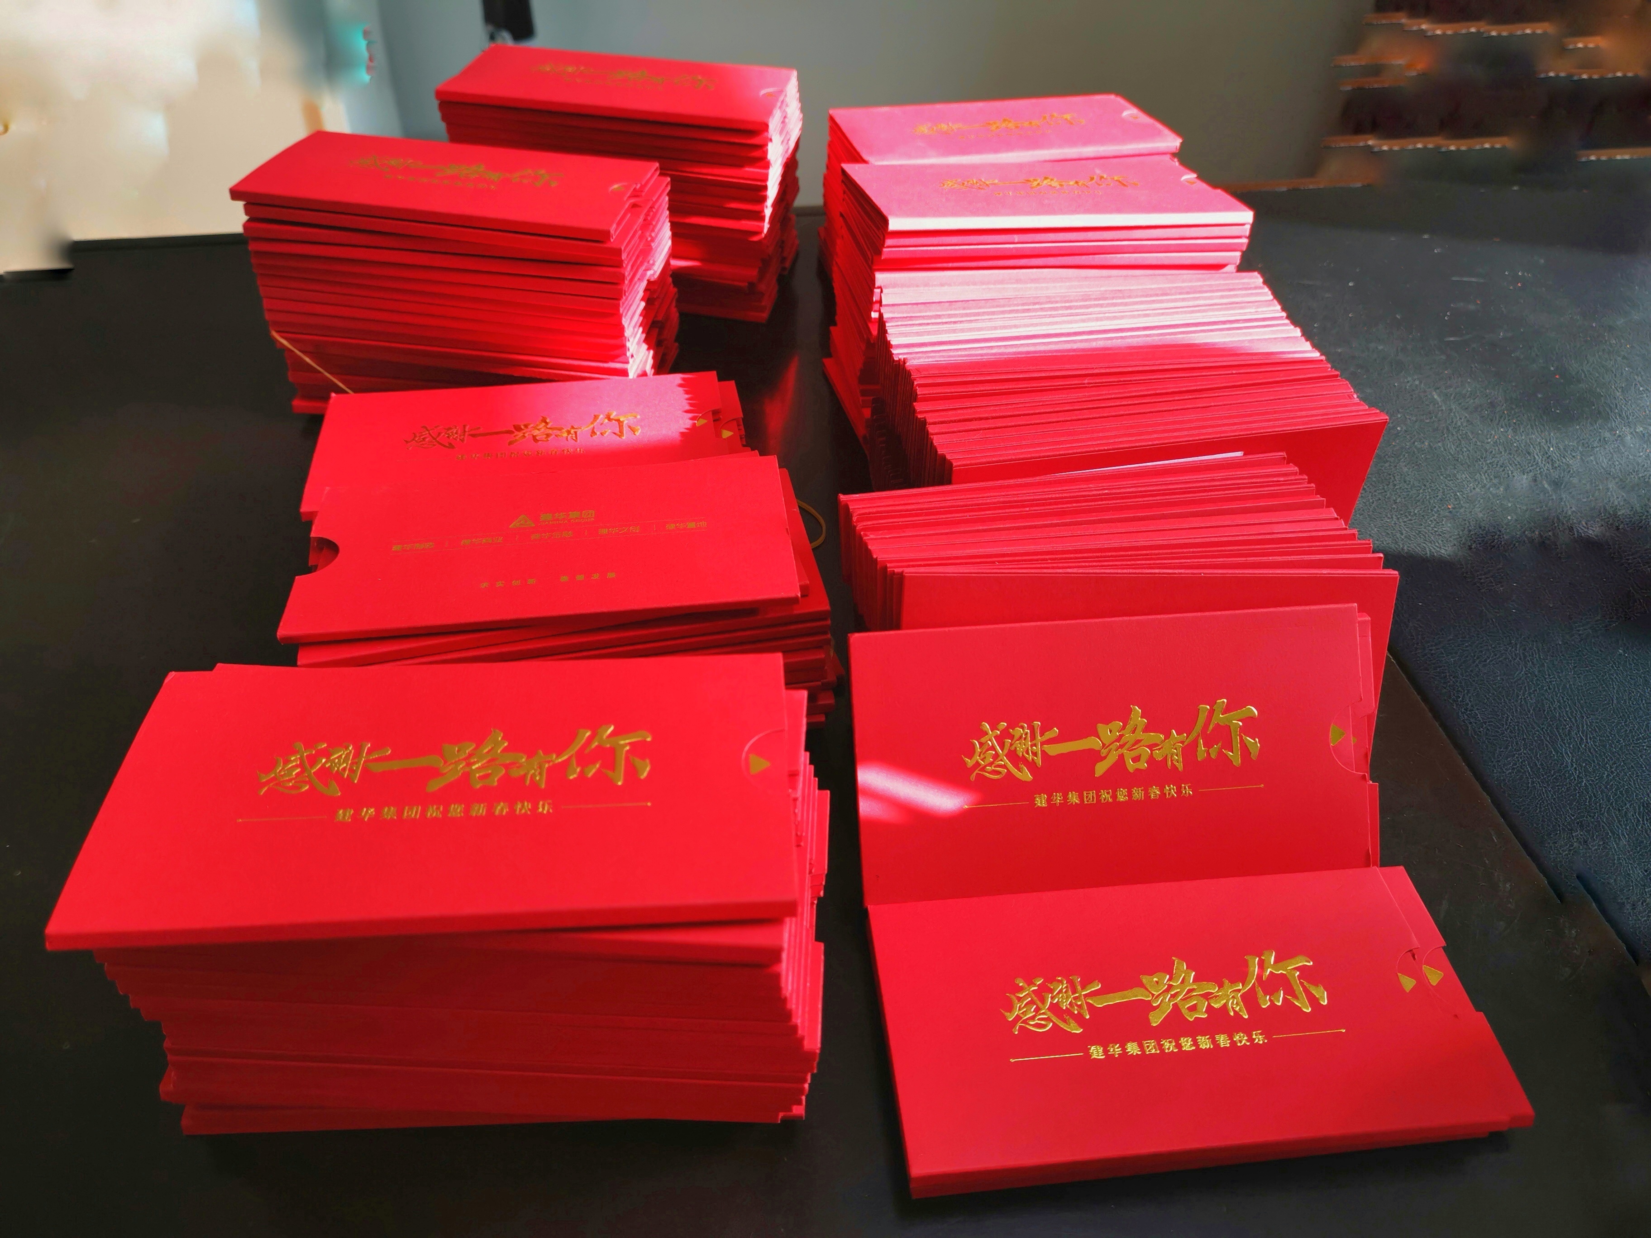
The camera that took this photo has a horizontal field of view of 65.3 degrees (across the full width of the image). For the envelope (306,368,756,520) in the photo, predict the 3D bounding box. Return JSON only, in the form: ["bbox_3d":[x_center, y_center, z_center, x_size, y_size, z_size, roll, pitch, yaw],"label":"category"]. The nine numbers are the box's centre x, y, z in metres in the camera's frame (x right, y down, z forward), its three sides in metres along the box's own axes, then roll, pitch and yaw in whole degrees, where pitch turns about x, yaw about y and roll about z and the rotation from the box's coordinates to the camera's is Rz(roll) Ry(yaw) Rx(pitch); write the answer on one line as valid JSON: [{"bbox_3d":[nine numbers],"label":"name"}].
[{"bbox_3d":[-0.132,-0.078,0.565,0.175,0.005,0.090,-5,41,-7],"label":"envelope"}]

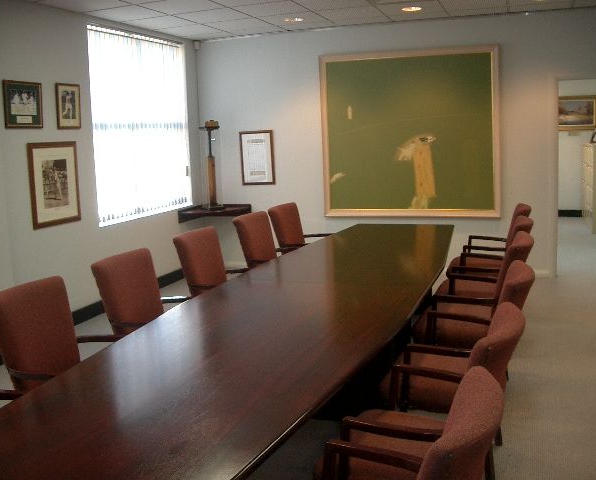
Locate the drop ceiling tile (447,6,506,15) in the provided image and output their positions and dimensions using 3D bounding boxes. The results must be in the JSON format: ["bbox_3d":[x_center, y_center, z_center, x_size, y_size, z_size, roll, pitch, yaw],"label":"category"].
[{"bbox_3d":[1.777,-2.258,6.383,0.600,0.020,0.371,1,10,19],"label":"drop ceiling tile"}]

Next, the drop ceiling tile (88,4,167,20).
[{"bbox_3d":[-1.541,-2.021,5.769,0.582,0.020,0.600,1,10,19],"label":"drop ceiling tile"}]

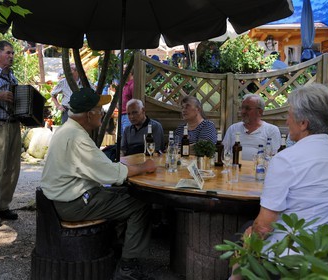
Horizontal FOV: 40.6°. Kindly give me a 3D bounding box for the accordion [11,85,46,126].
[{"bbox_3d":[-1.302,-0.332,4.270,0.200,0.320,0.400,3,-6,10],"label":"accordion"}]

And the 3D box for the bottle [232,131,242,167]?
[{"bbox_3d":[0.555,0.070,3.320,0.068,0.260,0.068,2,6,10],"label":"bottle"}]

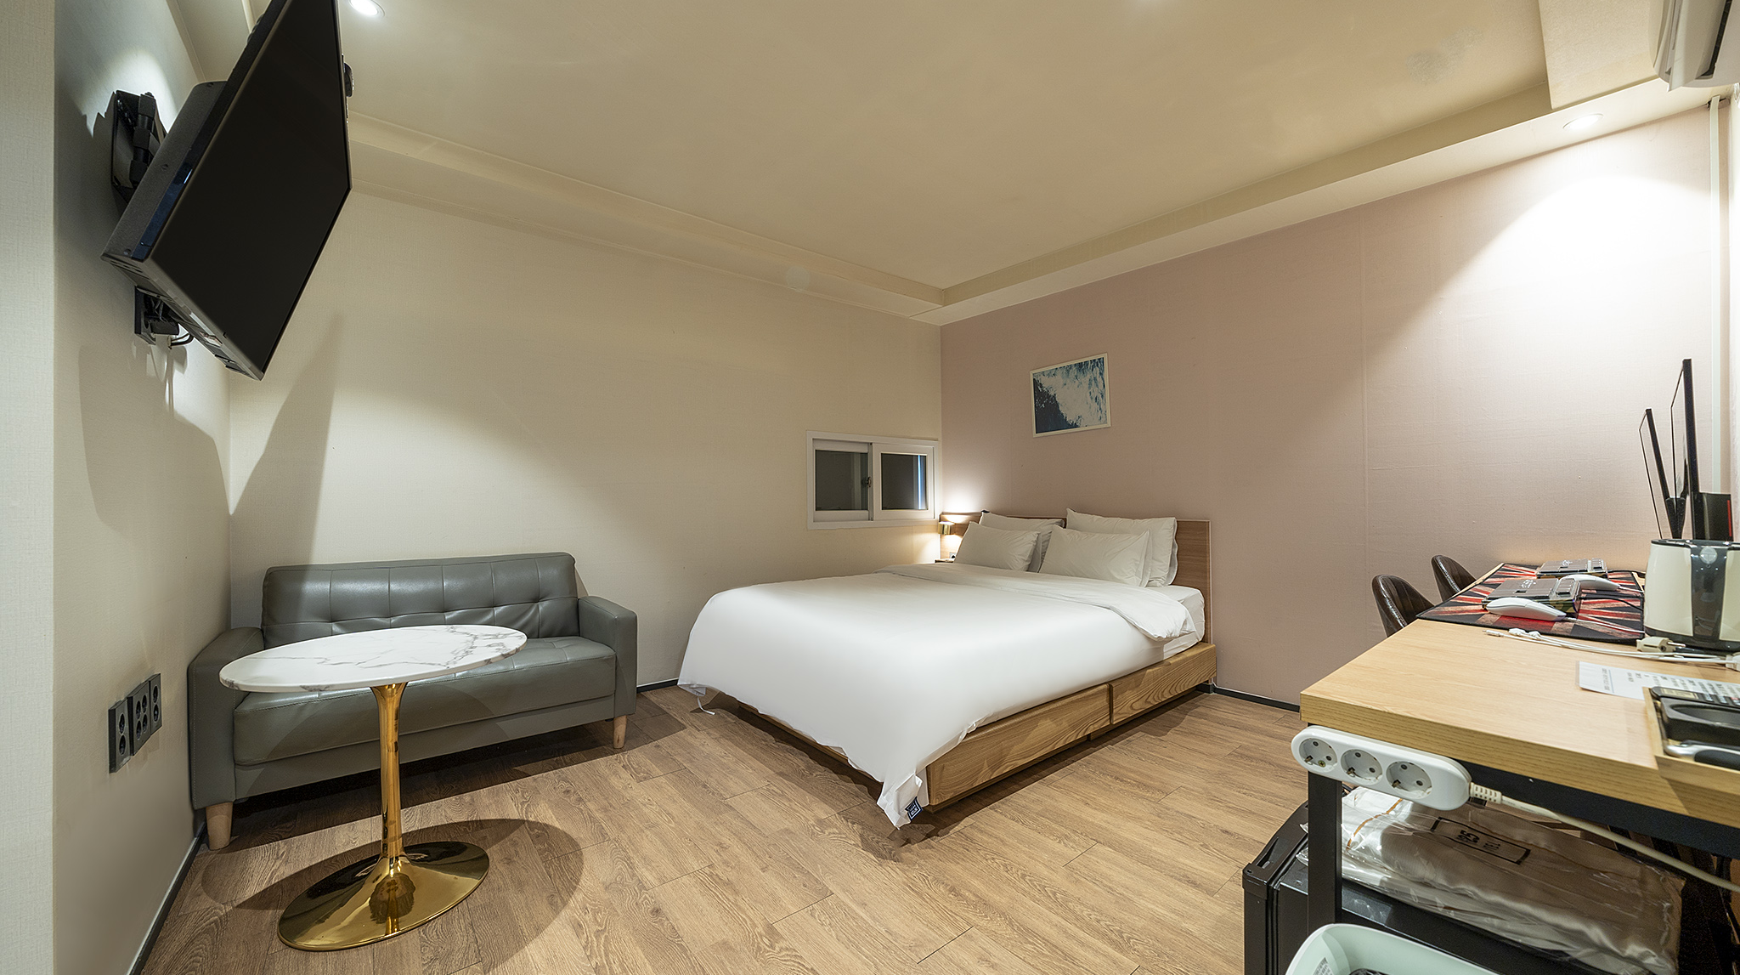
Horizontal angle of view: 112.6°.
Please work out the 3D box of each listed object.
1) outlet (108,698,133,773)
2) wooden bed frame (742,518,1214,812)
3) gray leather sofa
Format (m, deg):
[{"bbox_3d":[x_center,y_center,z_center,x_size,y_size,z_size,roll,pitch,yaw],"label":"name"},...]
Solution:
[{"bbox_3d":[-1.467,0.482,1.133,0.013,0.122,0.075,1,-1,-40],"label":"outlet"},{"bbox_3d":[0.445,0.619,3.005,2.059,0.900,1.685,1,-1,-40],"label":"wooden bed frame"},{"bbox_3d":[-1.613,0.673,2.225,1.170,0.764,0.634,1,-1,-37],"label":"gray leather sofa"}]

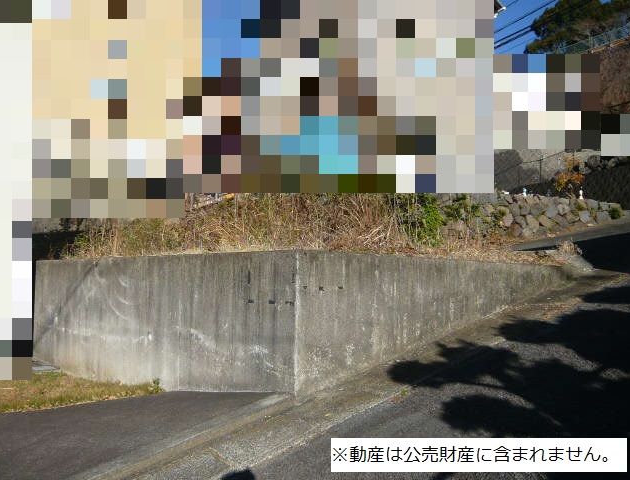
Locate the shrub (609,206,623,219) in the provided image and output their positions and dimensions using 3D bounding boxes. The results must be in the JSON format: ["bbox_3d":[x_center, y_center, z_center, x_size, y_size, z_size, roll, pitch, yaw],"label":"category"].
[{"bbox_3d":[11.124,-1.015,19.100,0.520,0.450,0.460,0,-4,0],"label":"shrub"}]

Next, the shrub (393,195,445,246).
[{"bbox_3d":[2.859,-0.539,14.300,1.350,1.500,1.100,0,-4,0],"label":"shrub"}]

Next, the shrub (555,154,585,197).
[{"bbox_3d":[8.996,-2.280,18.300,1.100,1.480,1.000,0,-4,0],"label":"shrub"}]

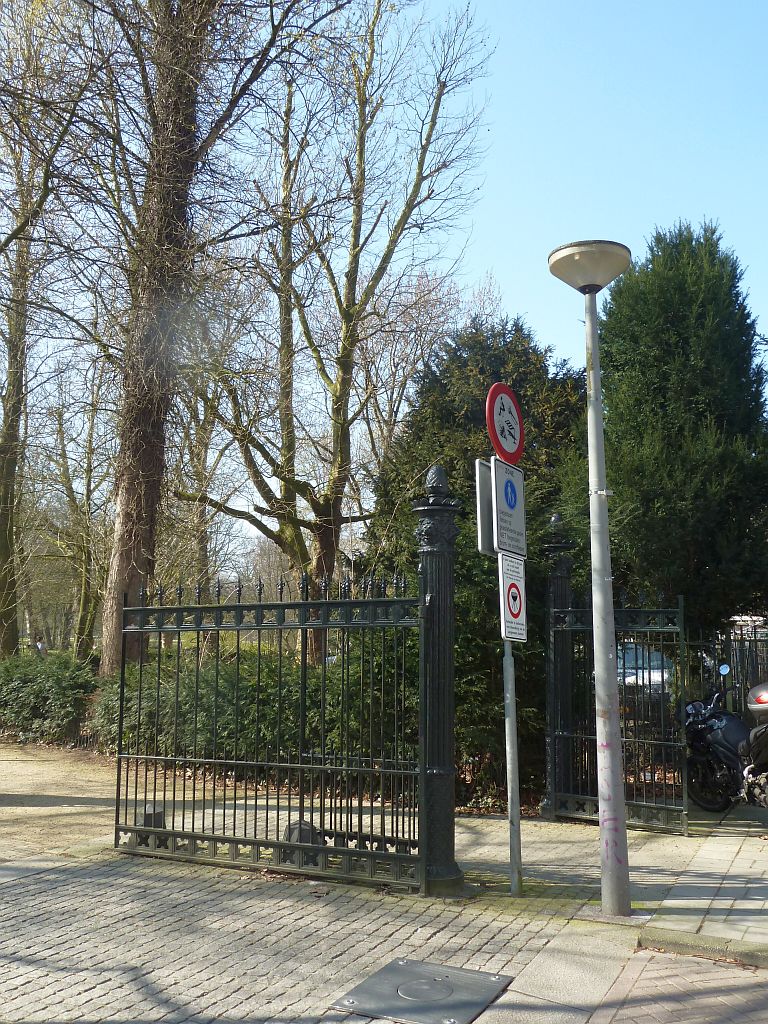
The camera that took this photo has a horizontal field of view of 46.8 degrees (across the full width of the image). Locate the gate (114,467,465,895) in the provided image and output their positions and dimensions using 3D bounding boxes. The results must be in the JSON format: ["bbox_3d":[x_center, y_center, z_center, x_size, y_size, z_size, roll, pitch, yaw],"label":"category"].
[{"bbox_3d":[-0.818,1.213,6.813,3.011,2.924,0.330,-4,-9,25],"label":"gate"}]

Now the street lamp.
[{"bbox_3d":[1.431,0.366,5.811,0.556,4.272,0.556,0,-8,0],"label":"street lamp"}]

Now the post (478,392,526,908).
[{"bbox_3d":[0.877,0.807,6.202,0.170,3.521,0.610,-6,-10,33],"label":"post"}]

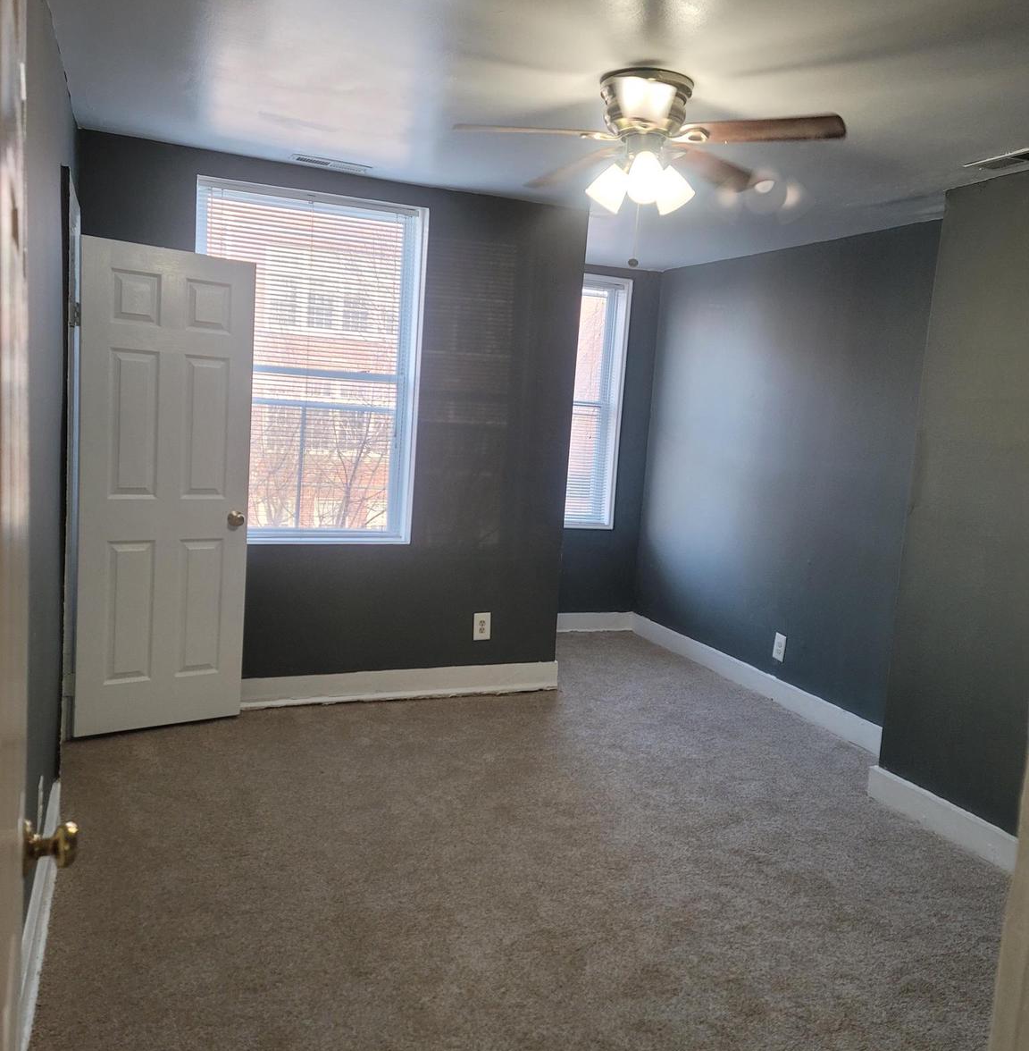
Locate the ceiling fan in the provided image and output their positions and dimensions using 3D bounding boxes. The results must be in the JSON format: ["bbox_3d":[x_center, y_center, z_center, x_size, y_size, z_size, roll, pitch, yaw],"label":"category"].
[{"bbox_3d":[0.352,-1.061,2.745,1.100,0.370,1.070,4,7,5],"label":"ceiling fan"}]

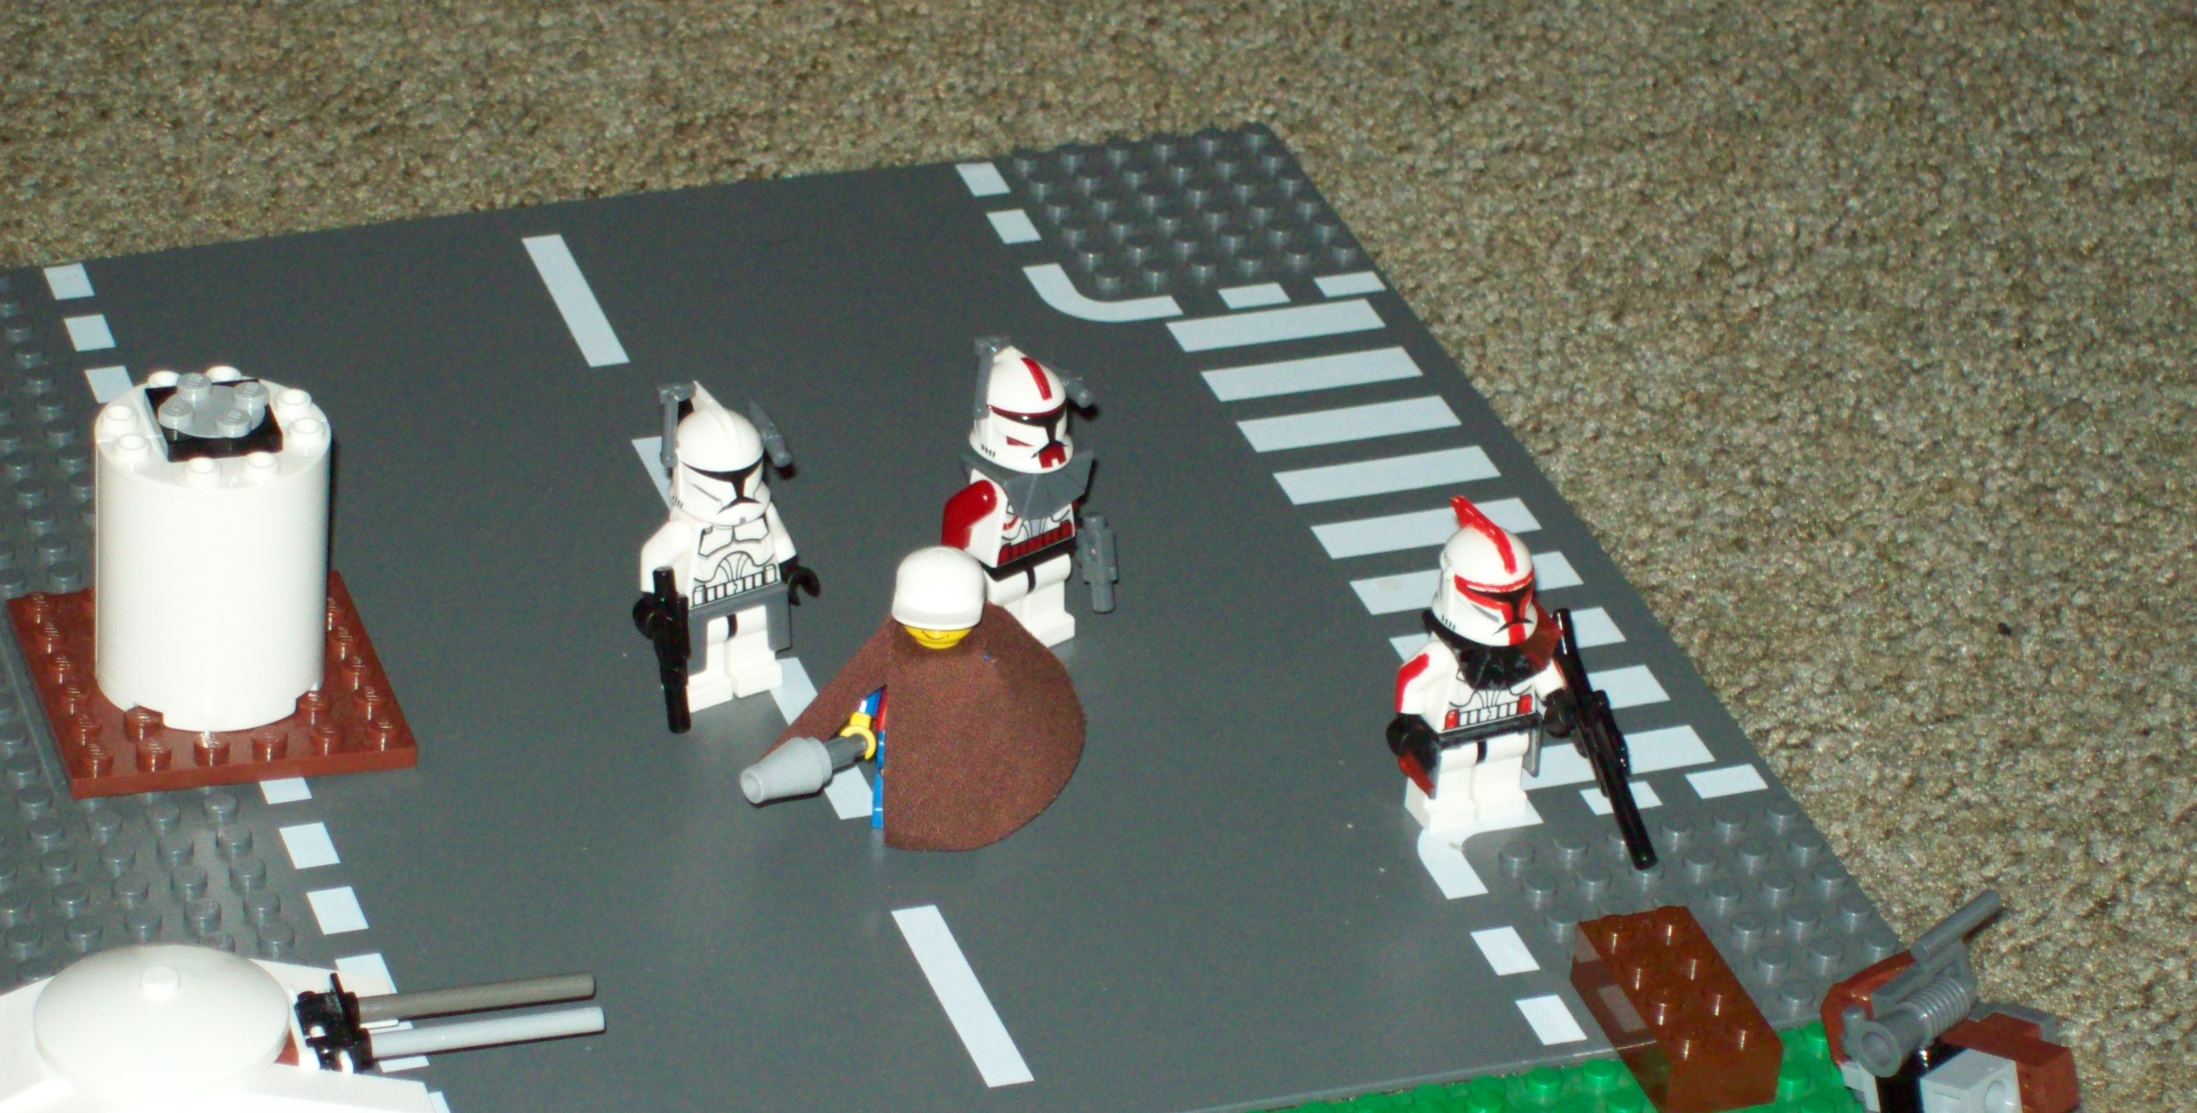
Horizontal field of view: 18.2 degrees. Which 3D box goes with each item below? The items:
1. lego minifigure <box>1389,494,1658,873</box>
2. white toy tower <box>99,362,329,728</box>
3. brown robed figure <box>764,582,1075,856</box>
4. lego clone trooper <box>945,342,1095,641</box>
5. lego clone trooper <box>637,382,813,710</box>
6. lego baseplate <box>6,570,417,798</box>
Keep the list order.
[{"bbox_3d":[0.056,0.019,0.933,0.034,0.046,0.033,-11,34,-22],"label":"lego minifigure"},{"bbox_3d":[-0.122,-0.001,0.945,0.032,0.040,0.032,-5,32,-18],"label":"white toy tower"},{"bbox_3d":[-0.024,0.022,0.934,0.043,0.032,0.022,5,31,2],"label":"brown robed figure"},{"bbox_3d":[-0.011,-0.007,0.970,0.027,0.046,0.018,-23,40,-37],"label":"lego clone trooper"},{"bbox_3d":[-0.053,-0.001,0.955,0.028,0.046,0.018,-16,36,-29],"label":"lego clone trooper"},{"bbox_3d":[-0.124,0.017,0.956,0.048,0.005,0.048,-5,32,-18],"label":"lego baseplate"}]

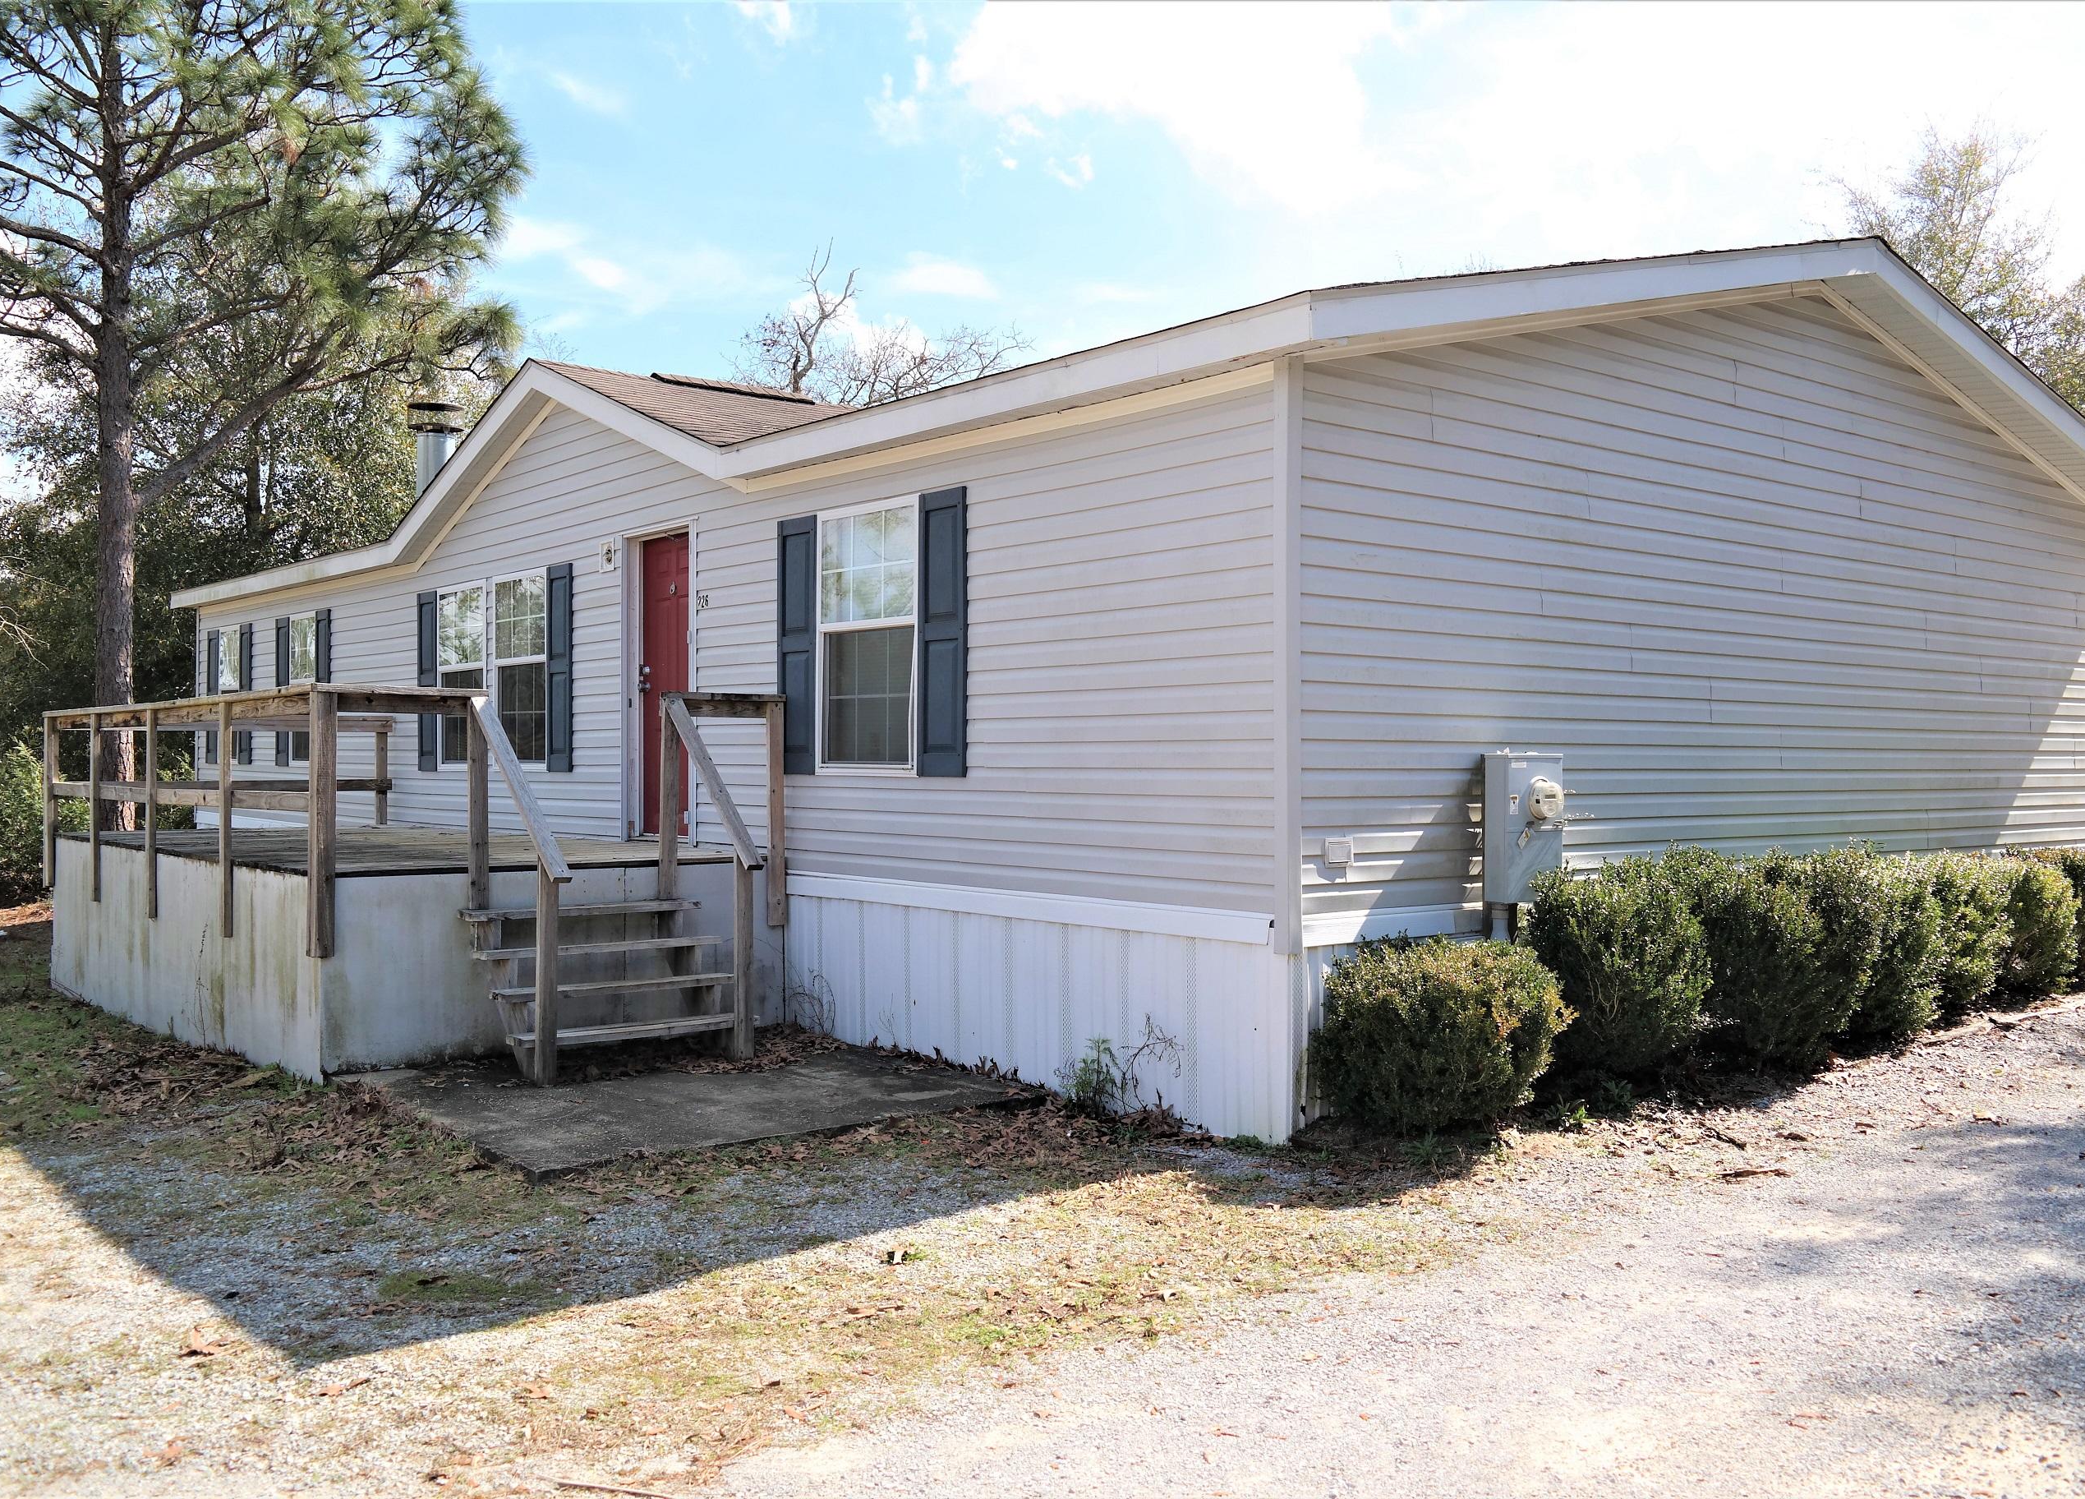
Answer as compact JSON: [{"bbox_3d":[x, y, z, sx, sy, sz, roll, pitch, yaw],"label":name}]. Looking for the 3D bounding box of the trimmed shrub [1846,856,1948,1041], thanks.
[{"bbox_3d":[4.870,1.136,9.648,0.800,1.050,0.820,1,-1,-39],"label":"trimmed shrub"}]

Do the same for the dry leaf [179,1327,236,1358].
[{"bbox_3d":[-2.330,1.650,4.713,0.100,0.050,0.150,1,-1,-39],"label":"dry leaf"}]

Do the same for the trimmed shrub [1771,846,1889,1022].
[{"bbox_3d":[4.280,1.055,9.202,0.800,1.050,0.820,1,-1,-39],"label":"trimmed shrub"}]

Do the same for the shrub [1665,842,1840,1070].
[{"bbox_3d":[3.702,1.096,8.763,0.900,1.100,0.900,1,-1,-39],"label":"shrub"}]

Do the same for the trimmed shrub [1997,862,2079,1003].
[{"bbox_3d":[6.320,1.154,10.748,0.750,0.930,0.800,1,-1,-39],"label":"trimmed shrub"}]

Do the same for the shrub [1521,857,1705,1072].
[{"bbox_3d":[2.708,1.035,8.010,0.900,1.040,0.900,1,-1,-39],"label":"shrub"}]

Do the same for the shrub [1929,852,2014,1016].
[{"bbox_3d":[5.574,1.114,10.182,0.760,1.000,0.800,1,-1,-39],"label":"shrub"}]

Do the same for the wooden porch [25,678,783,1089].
[{"bbox_3d":[-4.230,0.747,11.290,3.100,2.080,6.600,1,-1,-41],"label":"wooden porch"}]

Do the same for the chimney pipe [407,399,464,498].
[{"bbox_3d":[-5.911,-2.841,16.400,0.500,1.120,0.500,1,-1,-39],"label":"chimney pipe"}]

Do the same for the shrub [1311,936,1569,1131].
[{"bbox_3d":[1.711,1.235,7.317,1.020,0.860,0.980,0,0,0],"label":"shrub"}]

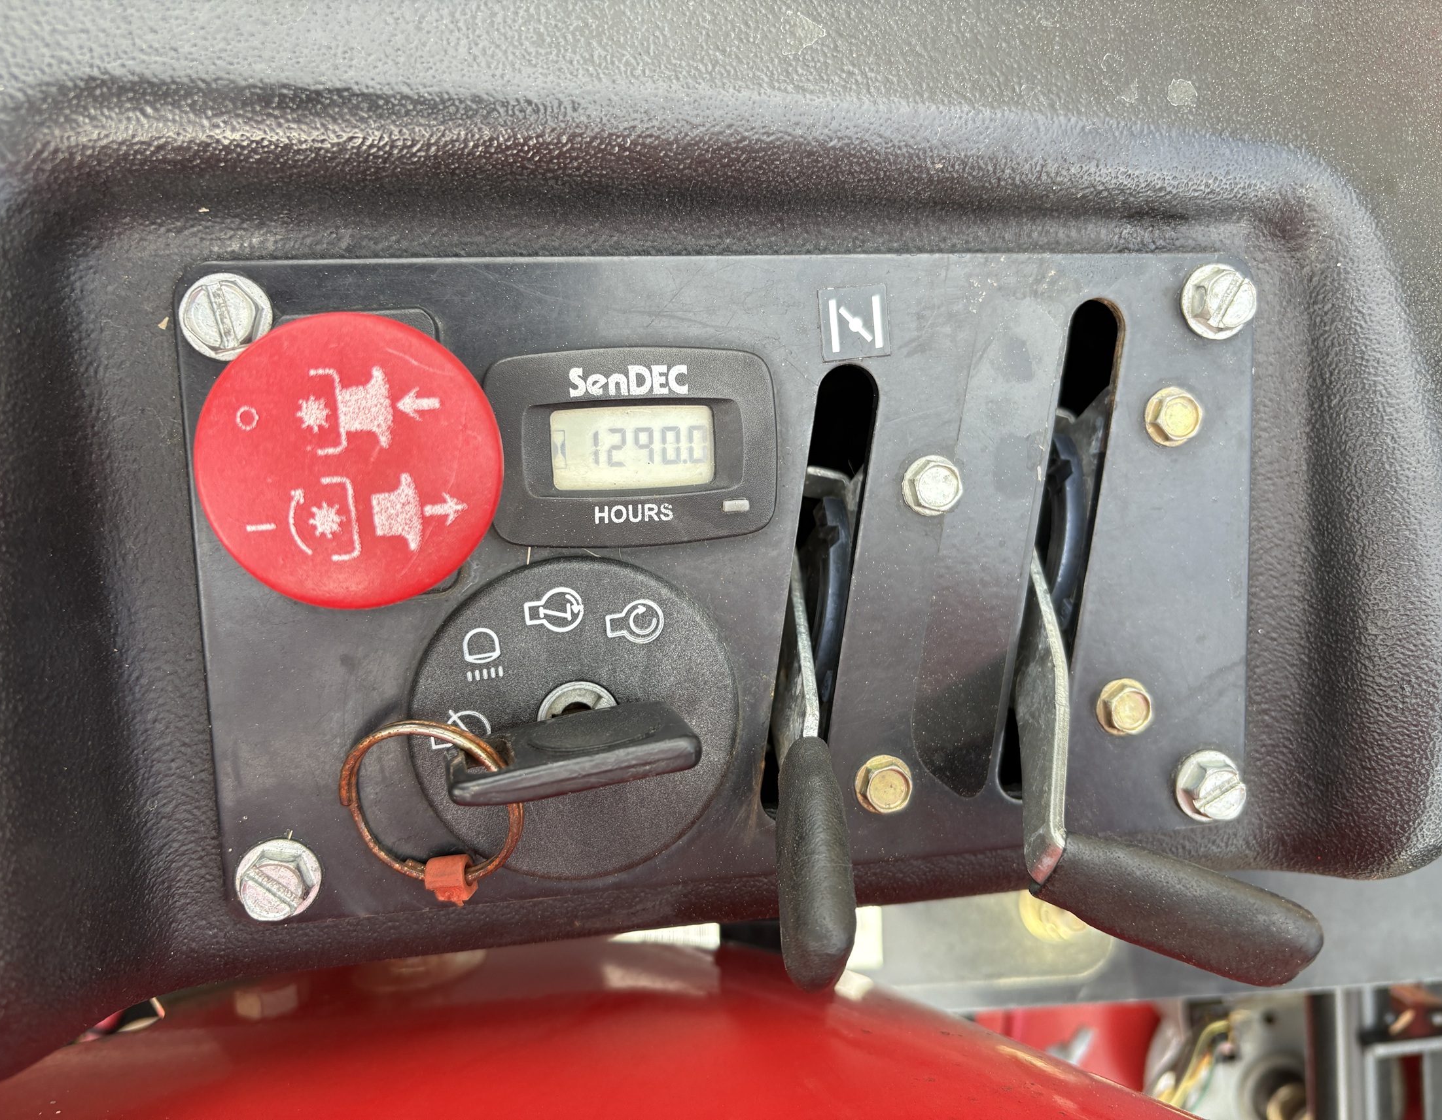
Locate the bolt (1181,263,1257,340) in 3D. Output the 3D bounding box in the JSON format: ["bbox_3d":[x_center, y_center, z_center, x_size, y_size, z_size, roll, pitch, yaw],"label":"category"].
[{"bbox_3d":[0.088,-0.045,0.195,0.013,0.004,0.013,-3,96,-10],"label":"bolt"}]

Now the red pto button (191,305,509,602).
[{"bbox_3d":[-0.053,-0.015,0.163,0.041,0.018,0.041,-3,96,-10],"label":"red pto button"}]

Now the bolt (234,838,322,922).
[{"bbox_3d":[-0.070,0.051,0.176,0.013,0.004,0.013,-3,96,-10],"label":"bolt"}]

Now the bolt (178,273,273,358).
[{"bbox_3d":[-0.074,-0.036,0.166,0.013,0.004,0.013,-3,96,-10],"label":"bolt"}]

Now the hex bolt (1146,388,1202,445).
[{"bbox_3d":[0.080,-0.025,0.197,0.010,0.003,0.010,-3,96,-10],"label":"hex bolt"}]

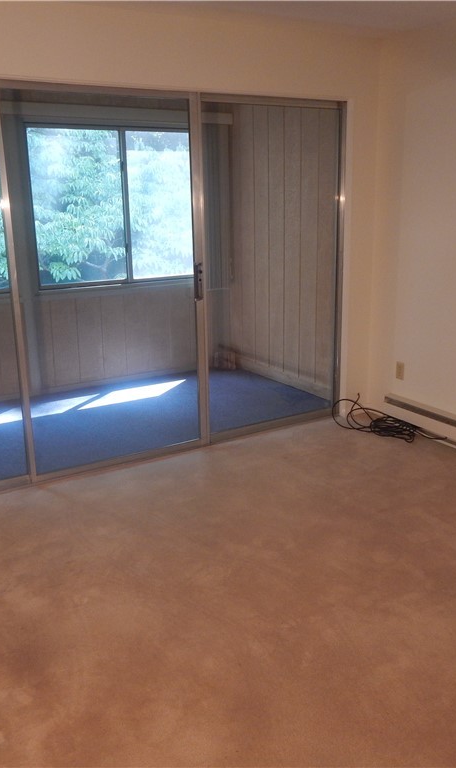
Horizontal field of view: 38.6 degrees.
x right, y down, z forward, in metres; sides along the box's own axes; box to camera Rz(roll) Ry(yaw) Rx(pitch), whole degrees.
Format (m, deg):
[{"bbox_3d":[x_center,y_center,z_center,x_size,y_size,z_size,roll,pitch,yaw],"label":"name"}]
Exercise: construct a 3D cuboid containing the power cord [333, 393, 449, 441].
[{"bbox_3d":[1.017,0.244,4.224,0.395,0.159,0.710,-9,17,-27],"label":"power cord"}]

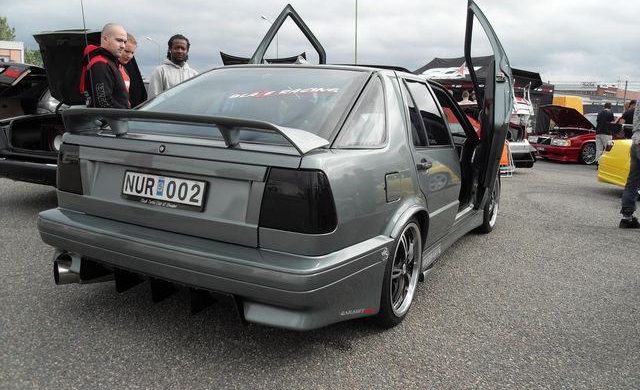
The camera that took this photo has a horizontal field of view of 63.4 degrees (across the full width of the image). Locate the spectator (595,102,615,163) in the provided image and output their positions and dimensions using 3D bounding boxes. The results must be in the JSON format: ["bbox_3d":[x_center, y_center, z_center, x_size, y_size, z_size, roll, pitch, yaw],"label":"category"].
[{"bbox_3d":[7.351,-1.527,13.400,0.500,1.720,0.350,9,11,38],"label":"spectator"}]

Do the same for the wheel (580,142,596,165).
[{"bbox_3d":[7.260,-1.103,14.096,0.630,0.630,0.210,-1,9,-16],"label":"wheel"}]

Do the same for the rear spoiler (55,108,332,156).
[{"bbox_3d":[-0.649,-0.304,2.362,1.420,0.135,0.330,8,10,27],"label":"rear spoiler"}]

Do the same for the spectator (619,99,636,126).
[{"bbox_3d":[7.508,-1.448,12.600,0.420,1.700,0.500,-1,9,-18],"label":"spectator"}]

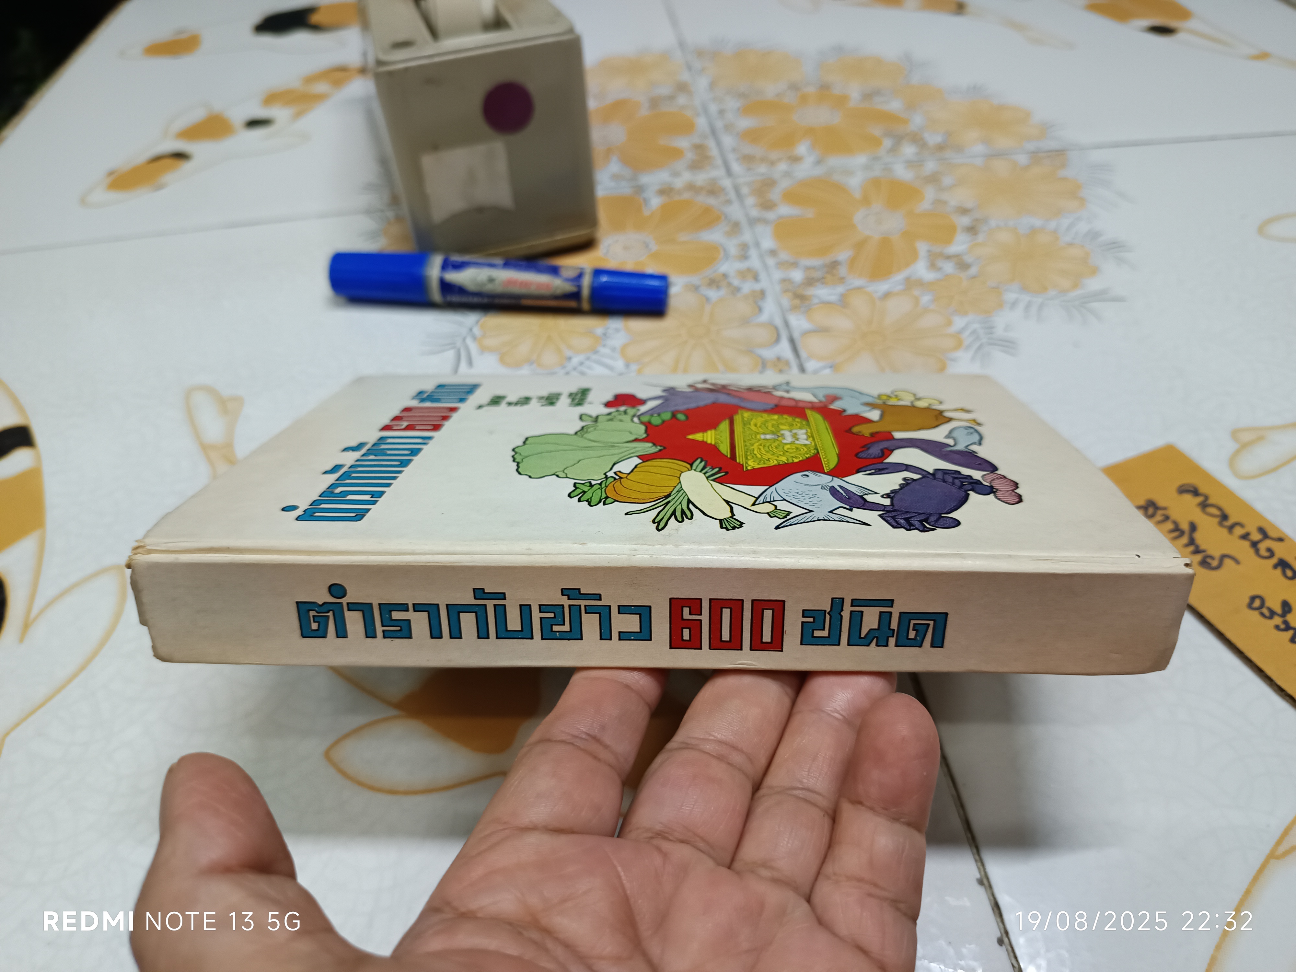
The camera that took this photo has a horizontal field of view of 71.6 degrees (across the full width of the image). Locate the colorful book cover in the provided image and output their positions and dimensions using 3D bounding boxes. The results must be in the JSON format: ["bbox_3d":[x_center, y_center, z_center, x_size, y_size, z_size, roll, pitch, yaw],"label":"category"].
[{"bbox_3d":[0.003,0.000,0.246,0.212,0.023,0.141,0,23,4],"label":"colorful book cover"}]

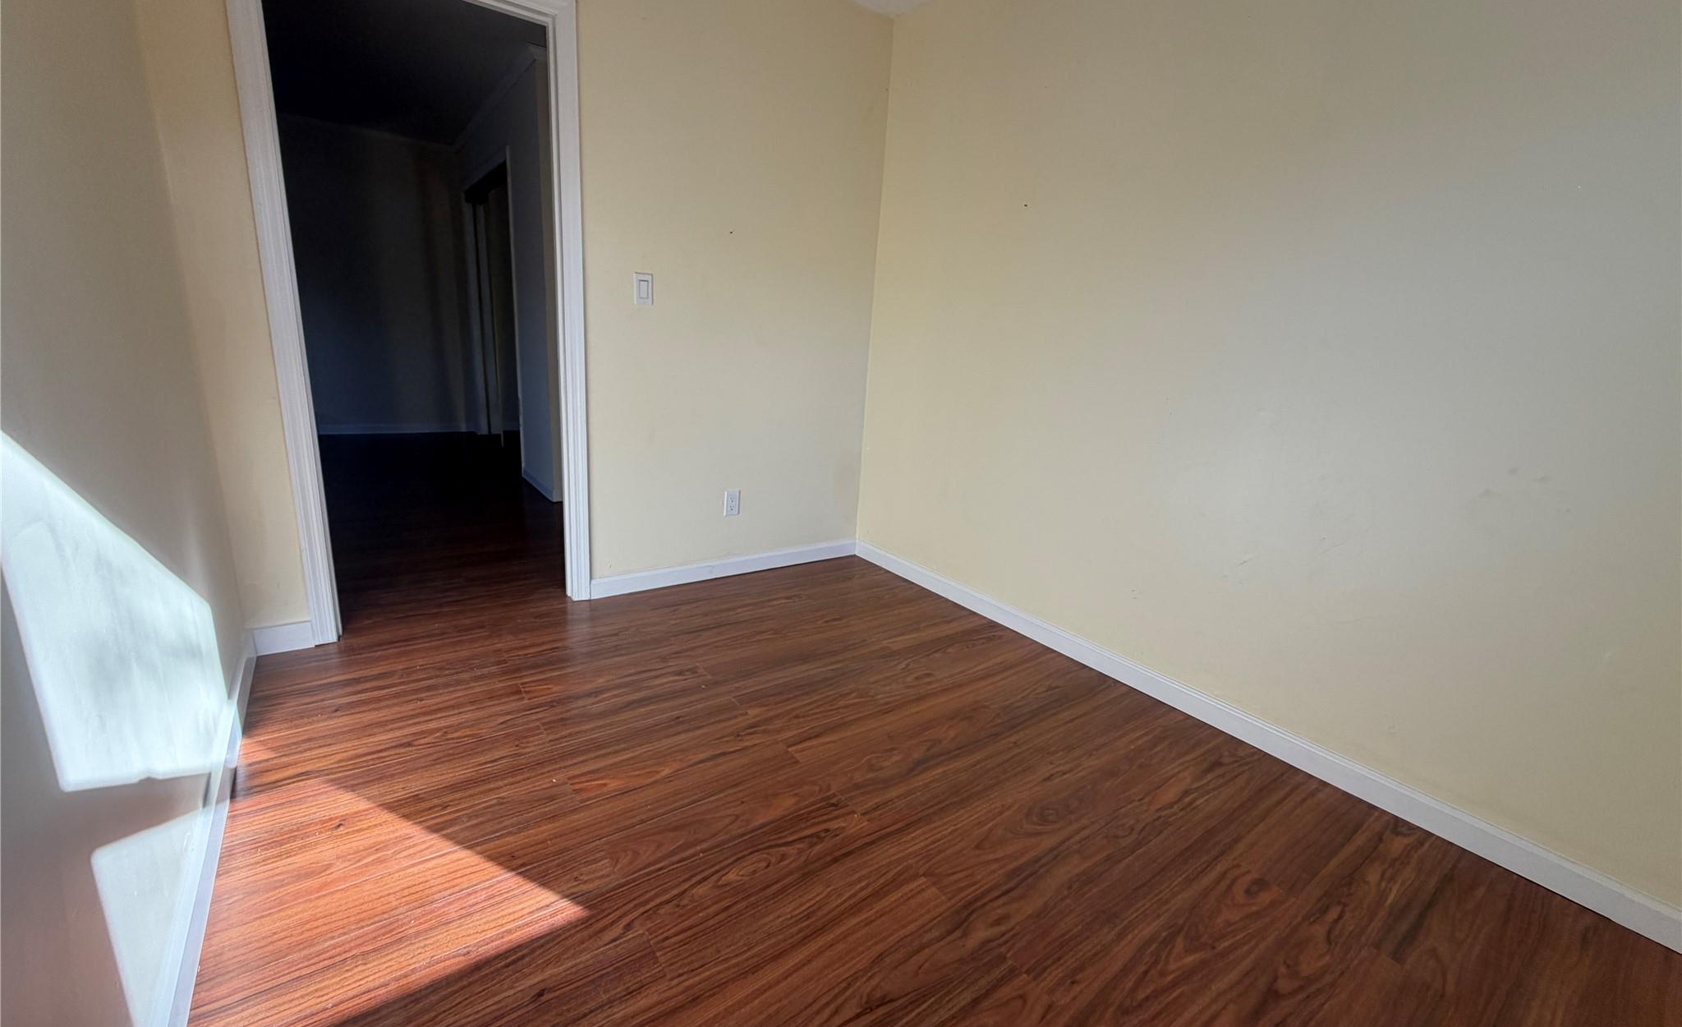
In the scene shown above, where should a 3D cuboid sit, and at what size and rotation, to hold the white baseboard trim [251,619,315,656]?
[{"bbox_3d":[-1.772,0.399,2.166,0.142,0.083,0.020,-7,18,-36],"label":"white baseboard trim"}]

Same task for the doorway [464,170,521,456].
[{"bbox_3d":[-2.574,-1.439,5.128,0.140,2.045,1.680,-7,18,-36],"label":"doorway"}]

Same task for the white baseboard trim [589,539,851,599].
[{"bbox_3d":[-0.464,0.245,3.135,1.346,0.078,0.020,-7,18,-36],"label":"white baseboard trim"}]

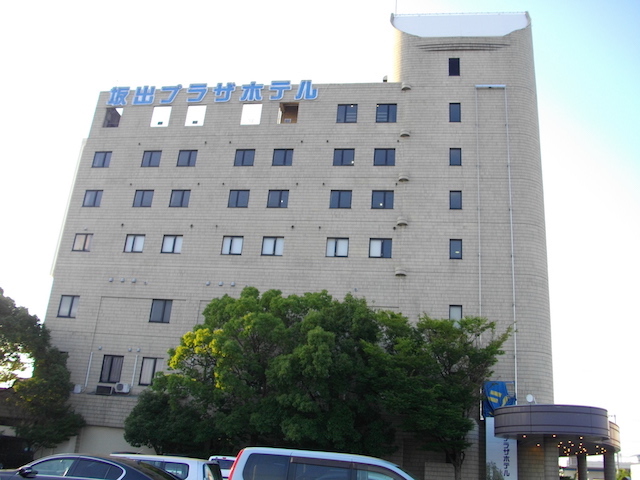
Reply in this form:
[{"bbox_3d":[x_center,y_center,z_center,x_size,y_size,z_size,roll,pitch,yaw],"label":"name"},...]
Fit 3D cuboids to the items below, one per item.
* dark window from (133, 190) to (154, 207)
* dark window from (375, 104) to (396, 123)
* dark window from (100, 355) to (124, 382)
[{"bbox_3d":[-11.158,-2.624,37.461,1.256,1.181,0.150,1,-21,10],"label":"dark window"},{"bbox_3d":[4.088,-7.790,36.375,1.266,1.384,0.150,1,-21,9],"label":"dark window"},{"bbox_3d":[-11.825,7.334,33.673,1.225,1.525,0.150,1,-21,10],"label":"dark window"}]

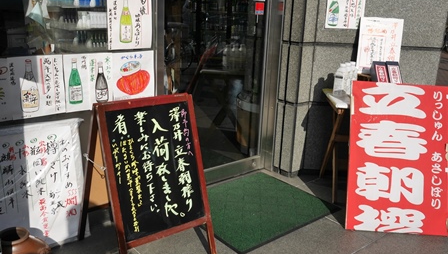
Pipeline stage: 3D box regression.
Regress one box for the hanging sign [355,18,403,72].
[{"bbox_3d":[1.103,-0.574,3.110,0.293,0.384,0.008,3,10,2],"label":"hanging sign"}]

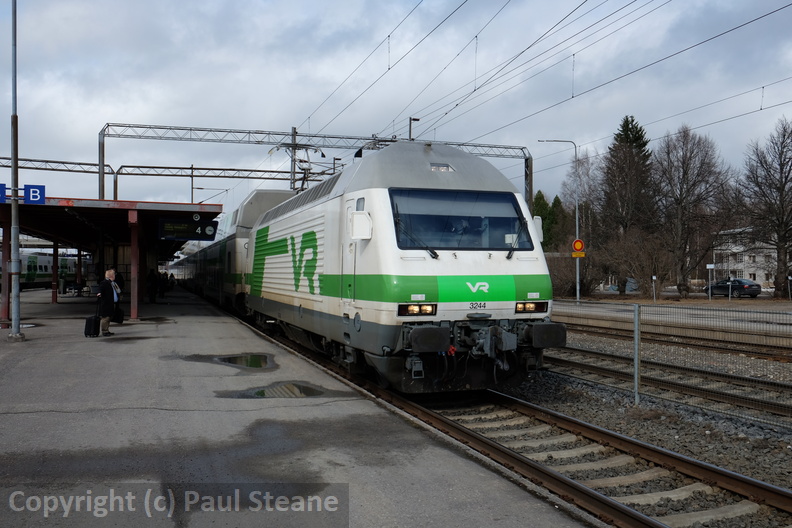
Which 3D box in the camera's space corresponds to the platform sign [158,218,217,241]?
[{"bbox_3d":[-7.635,-1.244,25.900,2.080,0.760,0.280,0,0,-20],"label":"platform sign"}]

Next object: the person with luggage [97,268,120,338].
[{"bbox_3d":[-7.584,1.031,18.600,0.520,1.740,0.550,0,0,-9],"label":"person with luggage"}]

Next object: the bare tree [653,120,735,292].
[{"bbox_3d":[23.034,-4.181,54.500,6.200,13.300,6.200,0,0,-20],"label":"bare tree"}]

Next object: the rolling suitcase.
[{"bbox_3d":[-7.934,1.425,18.400,0.260,0.990,0.380,0,-1,-38],"label":"rolling suitcase"}]

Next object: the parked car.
[{"bbox_3d":[25.300,1.800,53.000,1.780,1.430,4.550,0,0,-18],"label":"parked car"}]

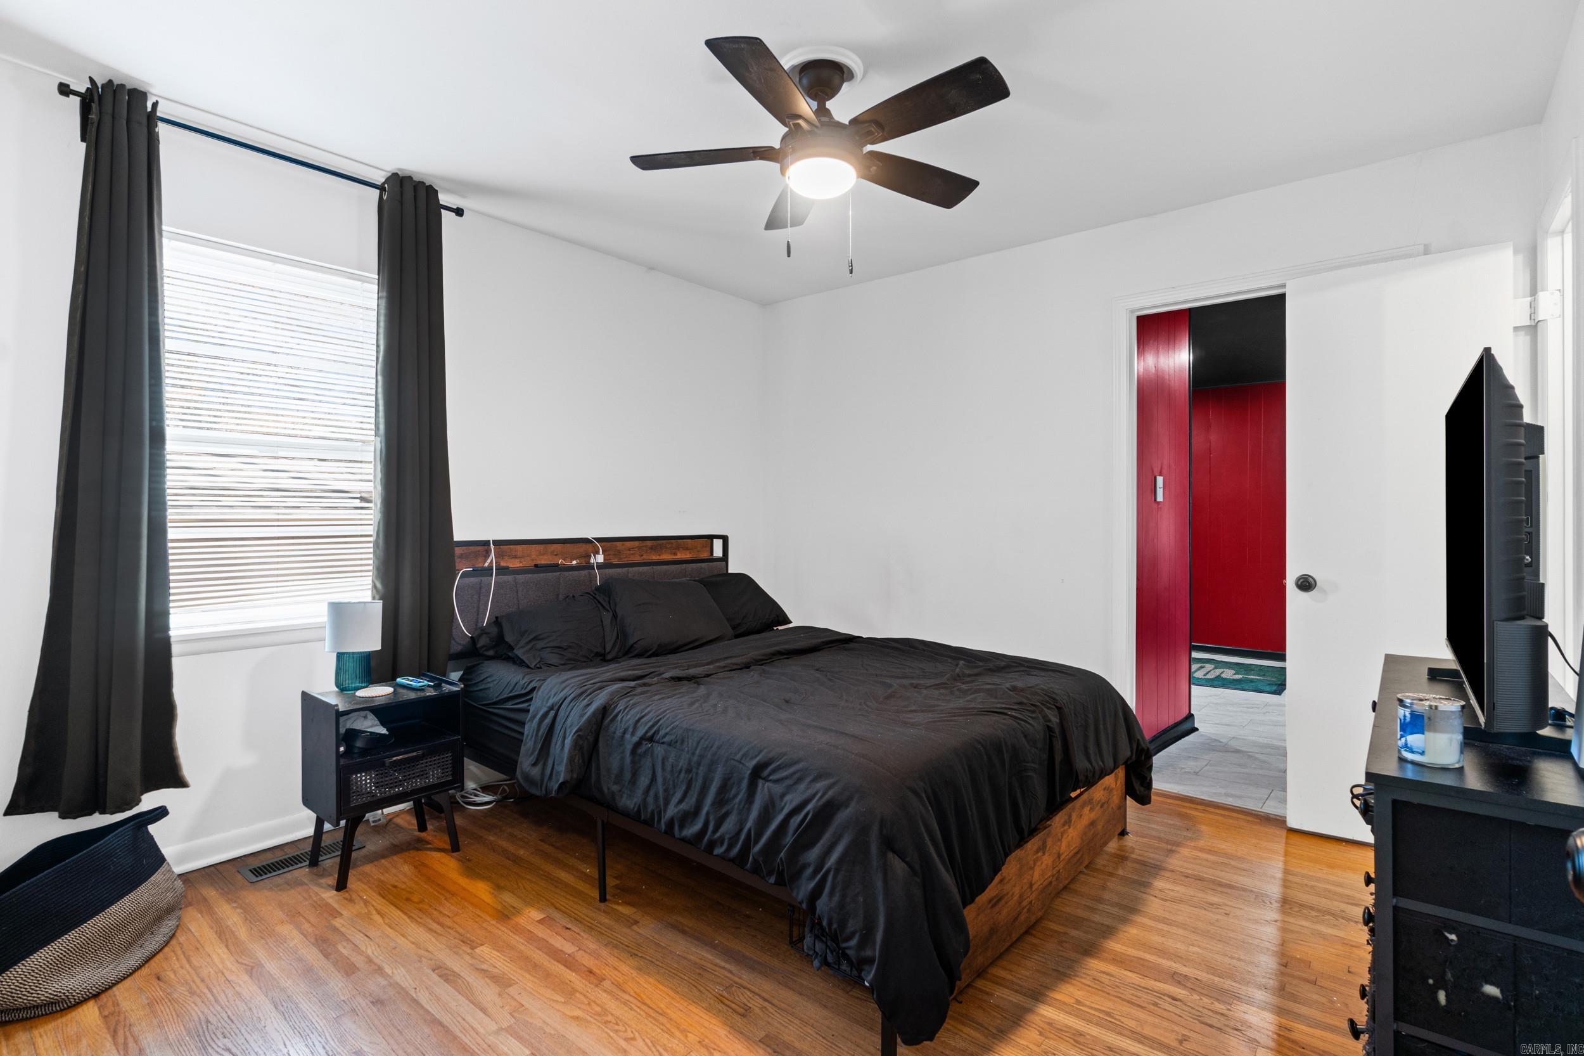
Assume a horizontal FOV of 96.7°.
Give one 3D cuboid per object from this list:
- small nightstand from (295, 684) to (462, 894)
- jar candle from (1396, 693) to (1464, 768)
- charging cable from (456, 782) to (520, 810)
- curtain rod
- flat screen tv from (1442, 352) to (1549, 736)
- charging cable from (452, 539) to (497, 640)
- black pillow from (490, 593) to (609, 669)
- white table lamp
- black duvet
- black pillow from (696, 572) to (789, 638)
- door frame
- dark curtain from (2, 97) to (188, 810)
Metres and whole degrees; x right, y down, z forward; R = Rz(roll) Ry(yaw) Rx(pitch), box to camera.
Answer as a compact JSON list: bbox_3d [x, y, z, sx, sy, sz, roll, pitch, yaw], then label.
[{"bbox_3d":[-1.398,0.839,2.440,0.300,0.572,0.390,1,1,40],"label":"small nightstand"},{"bbox_3d":[1.062,0.338,1.170,0.086,0.106,0.086,1,1,40],"label":"jar candle"},{"bbox_3d":[-1.257,1.080,2.902,0.210,0.055,0.210,2,2,40],"label":"charging cable"},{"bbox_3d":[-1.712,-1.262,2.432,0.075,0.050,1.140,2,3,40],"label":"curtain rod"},{"bbox_3d":[1.592,0.010,1.611,0.085,0.650,1.115,2,2,40],"label":"flat screen tv"},{"bbox_3d":[-1.252,0.243,2.793,0.120,0.380,0.185,2,2,40],"label":"charging cable"},{"bbox_3d":[-0.856,0.378,2.876,0.410,0.140,0.600,30,20,35],"label":"black pillow"},{"bbox_3d":[-1.487,0.401,2.390,0.162,0.296,0.162,1,1,40],"label":"white table lamp"},{"bbox_3d":[0.166,0.759,2.498,1.620,0.530,1.680,1,1,40],"label":"black duvet"},{"bbox_3d":[-0.347,0.351,3.388,0.420,0.140,0.620,37,24,33],"label":"black pillow"},{"bbox_3d":[1.827,0.065,2.822,1.005,2.120,0.120,2,2,40],"label":"door frame"},{"bbox_3d":[-2.023,-0.234,2.066,0.140,2.090,0.350,1,1,40],"label":"dark curtain"}]

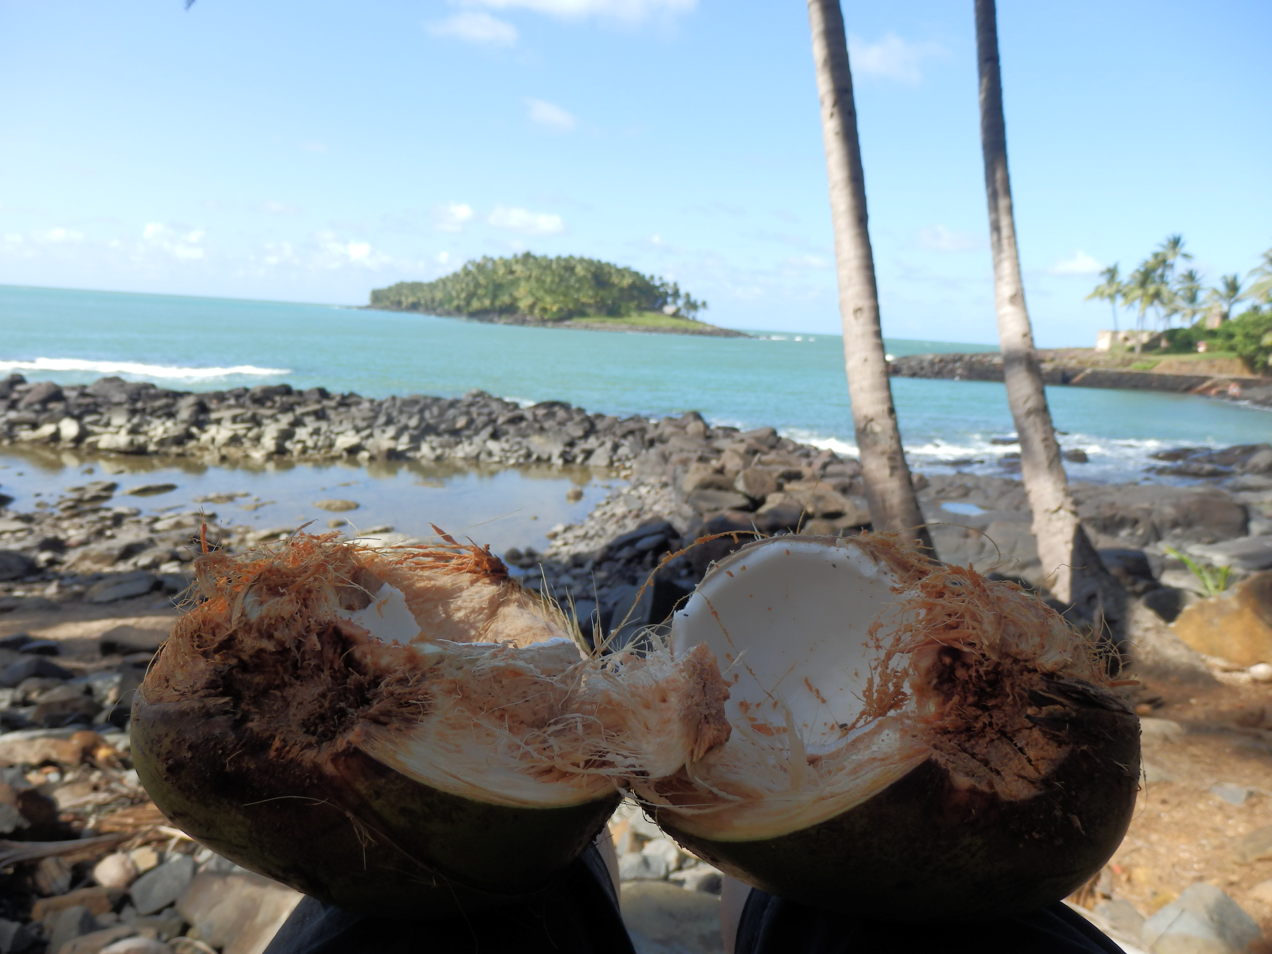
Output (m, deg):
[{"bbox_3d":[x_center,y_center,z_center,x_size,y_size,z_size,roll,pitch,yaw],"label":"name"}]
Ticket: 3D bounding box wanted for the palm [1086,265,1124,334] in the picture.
[{"bbox_3d":[56.135,-20.494,109.924,4.590,10.066,4.590,8,10,26],"label":"palm"}]

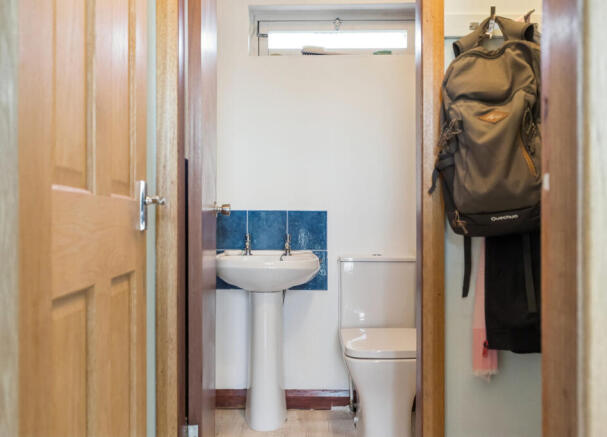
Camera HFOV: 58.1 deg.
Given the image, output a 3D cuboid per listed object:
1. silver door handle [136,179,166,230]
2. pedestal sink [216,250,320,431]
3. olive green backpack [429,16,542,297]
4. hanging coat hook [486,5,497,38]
[{"bbox_3d":[-0.384,-0.033,1.380,0.065,0.130,0.105,0,0,-3],"label":"silver door handle"},{"bbox_3d":[-0.175,0.560,2.550,0.505,0.805,0.410,0,0,0],"label":"pedestal sink"},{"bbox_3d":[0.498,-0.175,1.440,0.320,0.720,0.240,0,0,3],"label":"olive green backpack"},{"bbox_3d":[0.532,-0.548,1.540,0.027,0.080,0.055,0,0,0],"label":"hanging coat hook"}]

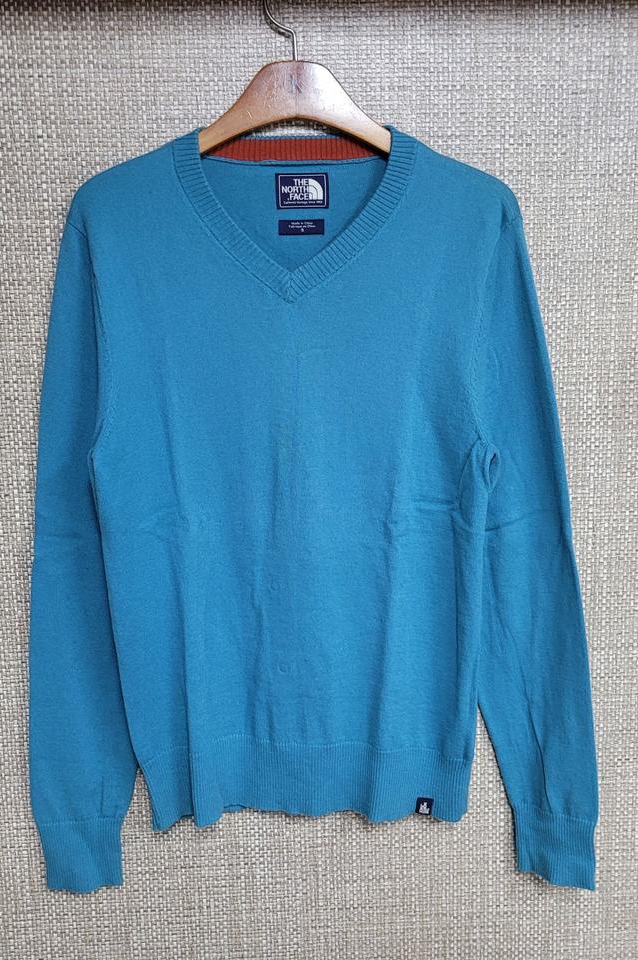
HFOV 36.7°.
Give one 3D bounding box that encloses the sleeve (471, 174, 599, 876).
[{"bbox_3d":[0.213,0.086,0.969,0.118,0.729,0.060,-5,10,-1],"label":"sleeve"}]

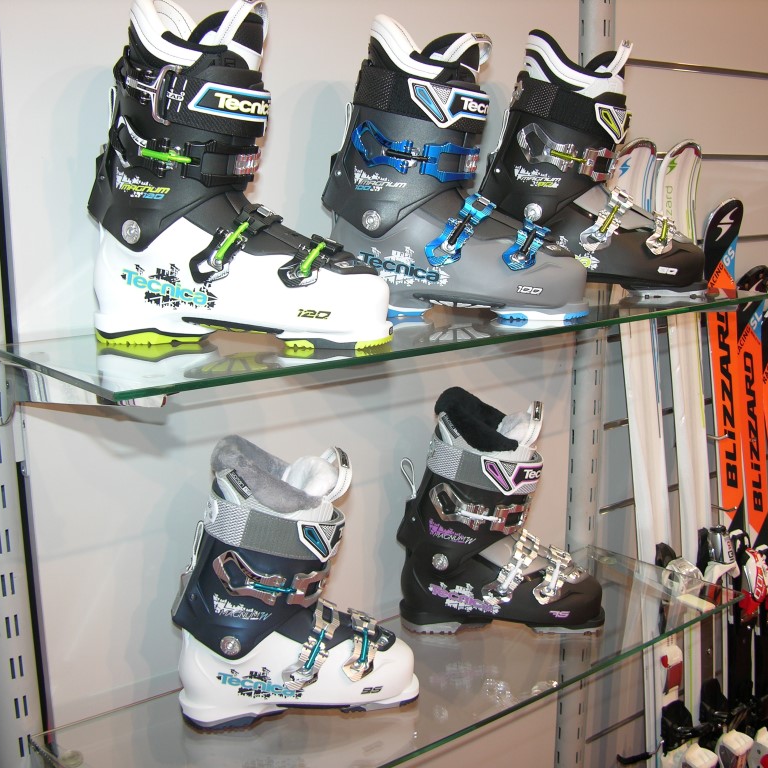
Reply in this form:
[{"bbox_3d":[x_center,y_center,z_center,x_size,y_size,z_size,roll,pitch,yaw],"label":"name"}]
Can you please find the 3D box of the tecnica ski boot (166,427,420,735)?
[{"bbox_3d":[-0.099,0.219,1.185,0.291,0.342,0.108,-3,13,-14],"label":"tecnica ski boot"}]

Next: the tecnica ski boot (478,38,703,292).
[{"bbox_3d":[0.280,-0.287,1.358,0.320,0.346,0.119,0,13,0],"label":"tecnica ski boot"}]

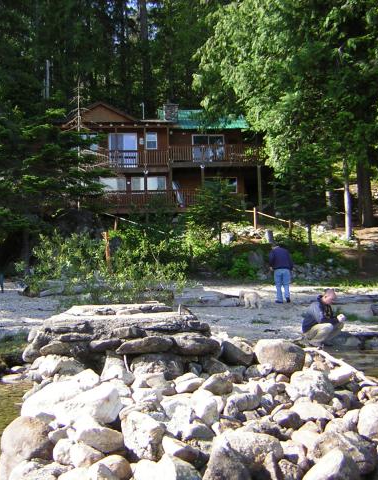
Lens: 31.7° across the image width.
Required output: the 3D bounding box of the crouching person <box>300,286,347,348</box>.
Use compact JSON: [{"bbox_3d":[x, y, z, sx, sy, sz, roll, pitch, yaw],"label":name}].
[{"bbox_3d":[2.283,1.324,11.300,0.700,0.980,0.540,-1,0,22],"label":"crouching person"}]

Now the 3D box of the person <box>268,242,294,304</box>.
[{"bbox_3d":[2.571,0.941,18.700,0.620,1.690,0.380,-1,0,-7],"label":"person"}]

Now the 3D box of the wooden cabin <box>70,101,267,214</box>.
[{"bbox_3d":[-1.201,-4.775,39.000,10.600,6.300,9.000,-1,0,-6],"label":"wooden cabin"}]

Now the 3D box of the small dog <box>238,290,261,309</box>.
[{"bbox_3d":[1.635,1.588,17.700,0.630,0.480,0.260,-1,0,-5],"label":"small dog"}]

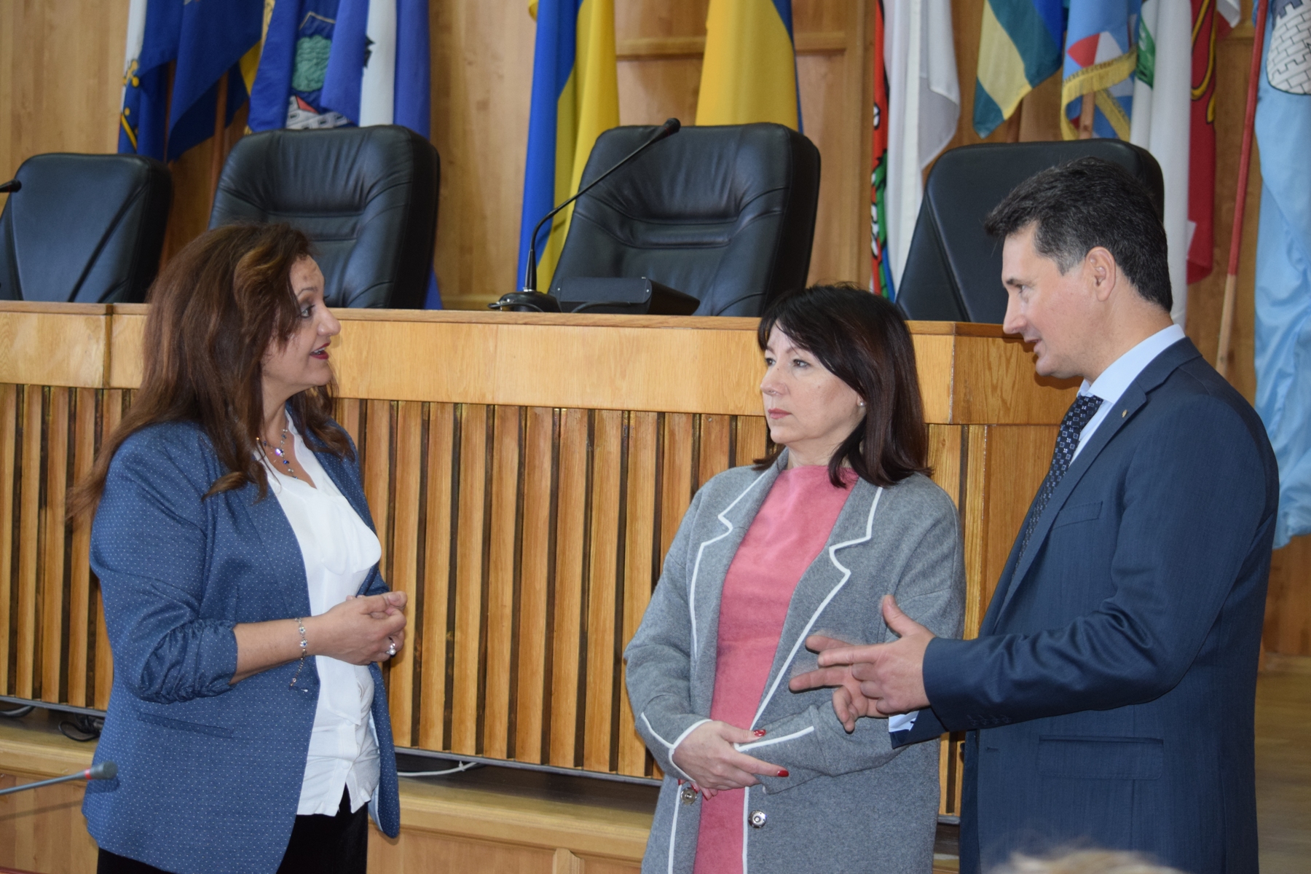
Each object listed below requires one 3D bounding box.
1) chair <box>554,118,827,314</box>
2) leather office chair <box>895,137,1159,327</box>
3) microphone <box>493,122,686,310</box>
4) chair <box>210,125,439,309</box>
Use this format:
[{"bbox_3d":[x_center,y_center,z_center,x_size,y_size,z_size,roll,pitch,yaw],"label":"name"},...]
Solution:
[{"bbox_3d":[-0.061,-0.044,6.053,0.640,1.223,0.700,3,1,35],"label":"chair"},{"bbox_3d":[0.590,0.012,5.588,0.640,1.177,0.700,3,1,36],"label":"leather office chair"},{"bbox_3d":[-0.096,-0.385,5.184,0.360,0.340,0.120,1,1,-35],"label":"microphone"},{"bbox_3d":[-0.848,-0.067,6.213,0.640,1.205,0.700,3,1,32],"label":"chair"}]

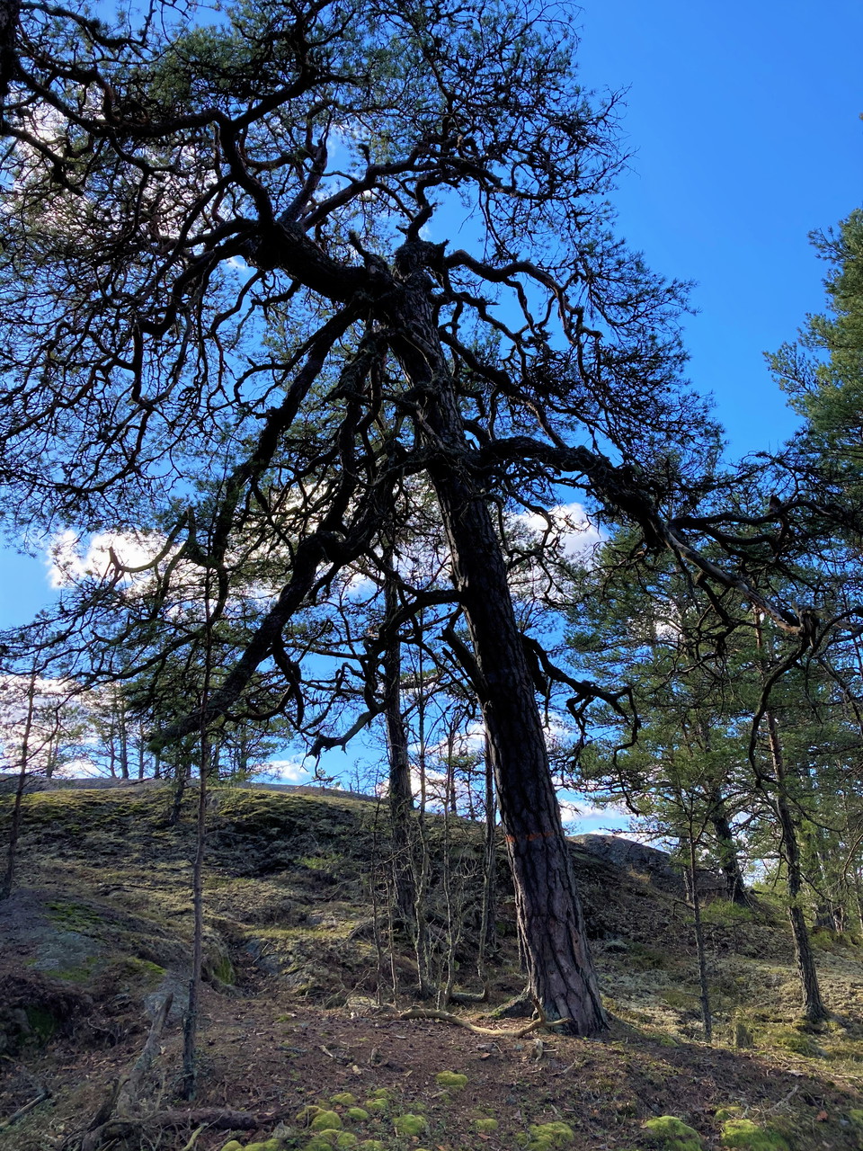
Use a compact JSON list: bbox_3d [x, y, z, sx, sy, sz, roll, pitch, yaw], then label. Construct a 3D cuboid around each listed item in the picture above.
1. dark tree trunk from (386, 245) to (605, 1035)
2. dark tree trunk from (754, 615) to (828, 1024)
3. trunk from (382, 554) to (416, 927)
[{"bbox_3d":[0.442,0.172,8.052,0.680,6.940,0.660,-10,-14,-3],"label":"dark tree trunk"},{"bbox_3d":[4.345,2.835,11.472,0.300,4.790,0.300,-2,-17,-1],"label":"dark tree trunk"},{"bbox_3d":[-0.470,2.146,12.938,0.380,5.090,0.360,-3,-17,-1],"label":"trunk"}]

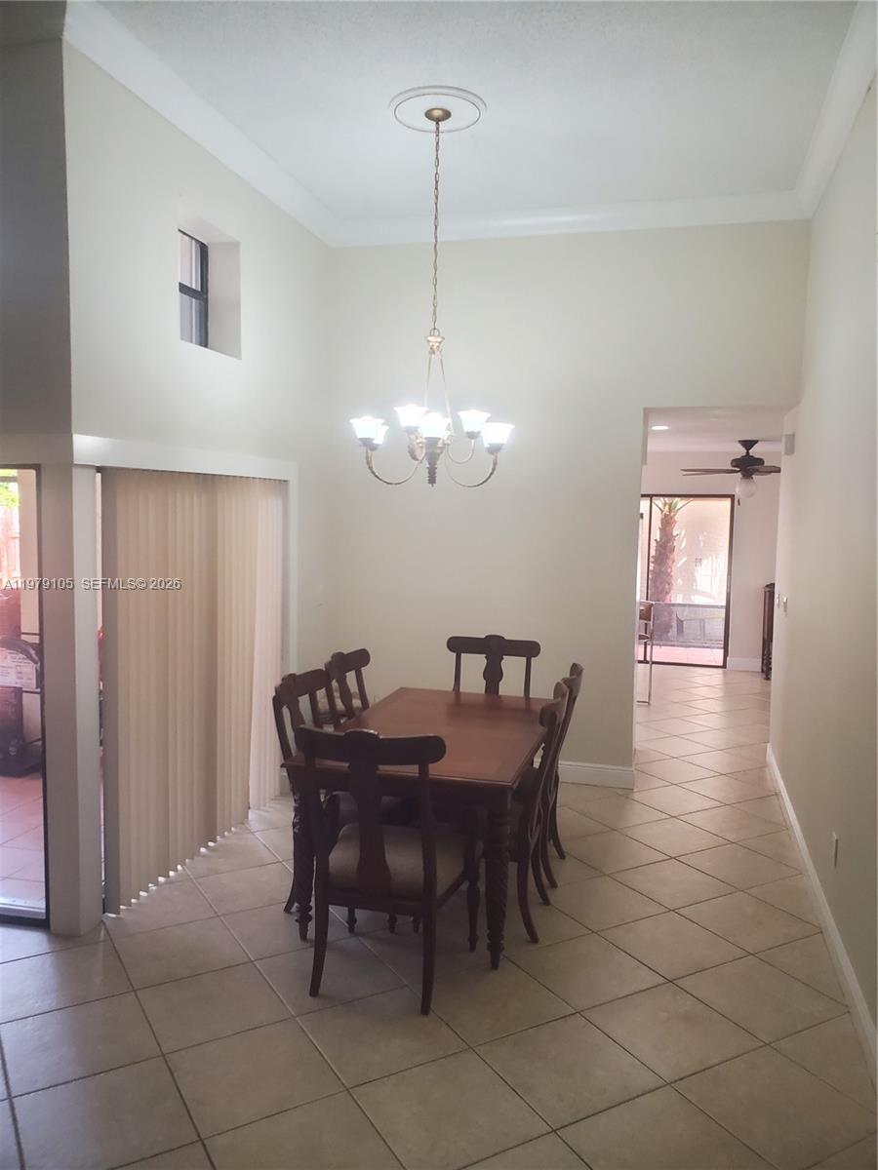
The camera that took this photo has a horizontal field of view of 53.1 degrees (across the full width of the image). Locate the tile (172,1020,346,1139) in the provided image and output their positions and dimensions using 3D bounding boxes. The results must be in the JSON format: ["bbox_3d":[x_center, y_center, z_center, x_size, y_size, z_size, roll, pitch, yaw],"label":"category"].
[{"bbox_3d":[-0.599,1.572,2.821,0.448,0.010,0.448,-2,5,-30],"label":"tile"}]

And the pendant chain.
[{"bbox_3d":[-0.016,-1.720,4.230,0.030,1.010,0.030,1,5,0],"label":"pendant chain"}]

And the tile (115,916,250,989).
[{"bbox_3d":[-1.052,1.500,3.612,0.448,0.010,0.448,-2,5,-30],"label":"tile"}]

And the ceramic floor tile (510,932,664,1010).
[{"bbox_3d":[0.591,1.533,3.501,0.448,0.010,0.448,-2,5,-30],"label":"ceramic floor tile"}]

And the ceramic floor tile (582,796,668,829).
[{"bbox_3d":[1.101,1.386,5.365,0.448,0.010,0.448,-2,5,-30],"label":"ceramic floor tile"}]

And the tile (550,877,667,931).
[{"bbox_3d":[0.761,1.484,4.122,0.448,0.010,0.448,-2,5,-30],"label":"tile"}]

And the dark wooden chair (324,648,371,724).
[{"bbox_3d":[-0.248,0.887,4.701,0.612,1.036,0.566,2,5,17],"label":"dark wooden chair"}]

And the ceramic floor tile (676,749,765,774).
[{"bbox_3d":[2.064,1.301,6.426,0.452,0.010,0.452,-2,6,-30],"label":"ceramic floor tile"}]

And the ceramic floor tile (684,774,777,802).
[{"bbox_3d":[1.895,1.361,5.818,0.448,0.010,0.448,-2,5,-30],"label":"ceramic floor tile"}]

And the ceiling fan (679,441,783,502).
[{"bbox_3d":[2.743,-1.021,7.800,1.320,0.520,1.320,2,5,15],"label":"ceiling fan"}]

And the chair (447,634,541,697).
[{"bbox_3d":[0.272,0.858,5.153,0.566,1.036,0.612,2,5,13],"label":"chair"}]

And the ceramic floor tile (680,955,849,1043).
[{"bbox_3d":[1.204,1.540,3.301,0.449,0.010,0.449,-2,5,-30],"label":"ceramic floor tile"}]

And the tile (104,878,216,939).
[{"bbox_3d":[-1.275,1.465,4.001,0.452,0.010,0.452,-2,6,-30],"label":"tile"}]

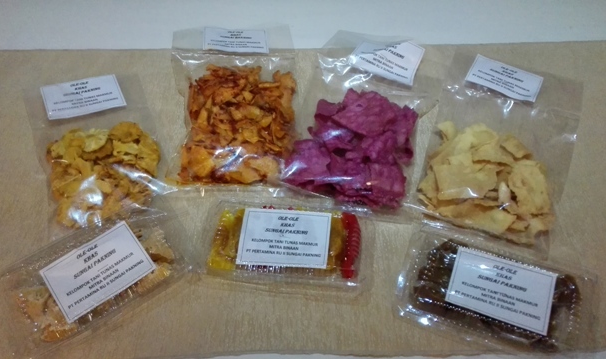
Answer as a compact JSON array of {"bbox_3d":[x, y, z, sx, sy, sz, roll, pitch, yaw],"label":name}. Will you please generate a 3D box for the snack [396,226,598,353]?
[{"bbox_3d":[0.171,0.092,0.411,0.156,0.036,0.076,15,56,10],"label":"snack"}]

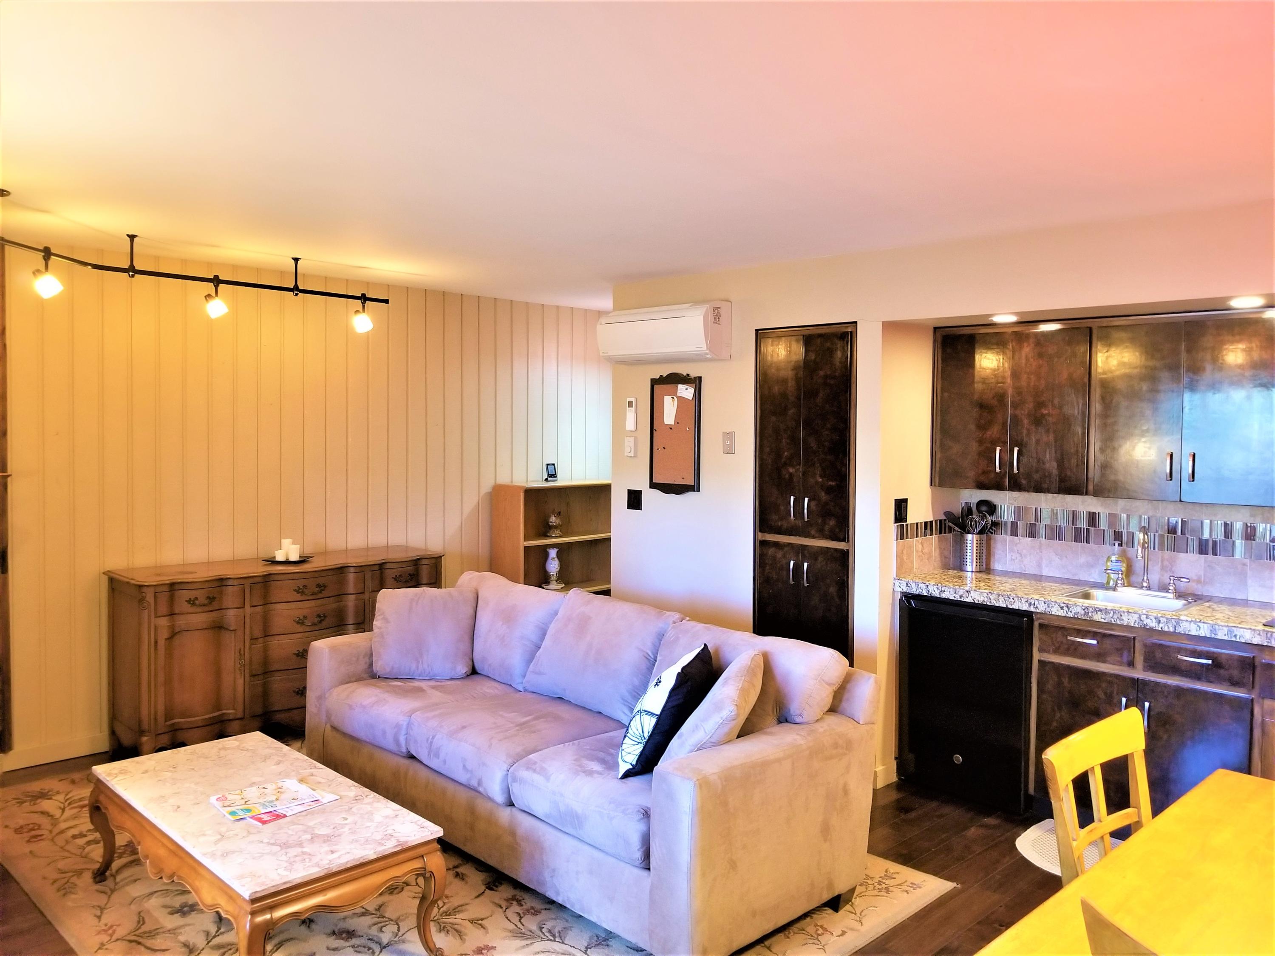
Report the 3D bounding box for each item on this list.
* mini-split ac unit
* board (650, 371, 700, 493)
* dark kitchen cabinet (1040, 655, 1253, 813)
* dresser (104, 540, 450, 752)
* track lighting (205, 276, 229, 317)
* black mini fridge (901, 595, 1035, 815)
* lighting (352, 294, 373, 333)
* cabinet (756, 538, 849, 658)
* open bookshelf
[{"bbox_3d":[0.116,-0.747,4.948,0.770,0.290,0.220,4,5,44],"label":"mini-split ac unit"},{"bbox_3d":[0.201,-0.230,5.025,0.360,0.635,0.030,4,5,44],"label":"board"},{"bbox_3d":[2.092,1.053,3.874,0.770,0.600,0.530,4,5,44],"label":"dark kitchen cabinet"},{"bbox_3d":[-1.829,0.883,5.017,0.570,0.873,1.580,4,5,44],"label":"dresser"},{"bbox_3d":[-1.959,-0.848,4.485,0.120,0.200,0.090,1,4,14],"label":"track lighting"},{"bbox_3d":[1.585,0.959,4.309,0.580,0.853,0.563,-3,4,-44],"label":"black mini fridge"},{"bbox_3d":[-1.437,-0.873,5.061,0.120,0.210,0.090,1,4,14],"label":"lighting"},{"bbox_3d":[0.912,0.794,4.680,0.520,1.000,0.420,4,5,44],"label":"cabinet"},{"bbox_3d":[-0.529,0.636,6.504,0.330,1.210,0.880,4,5,44],"label":"open bookshelf"}]

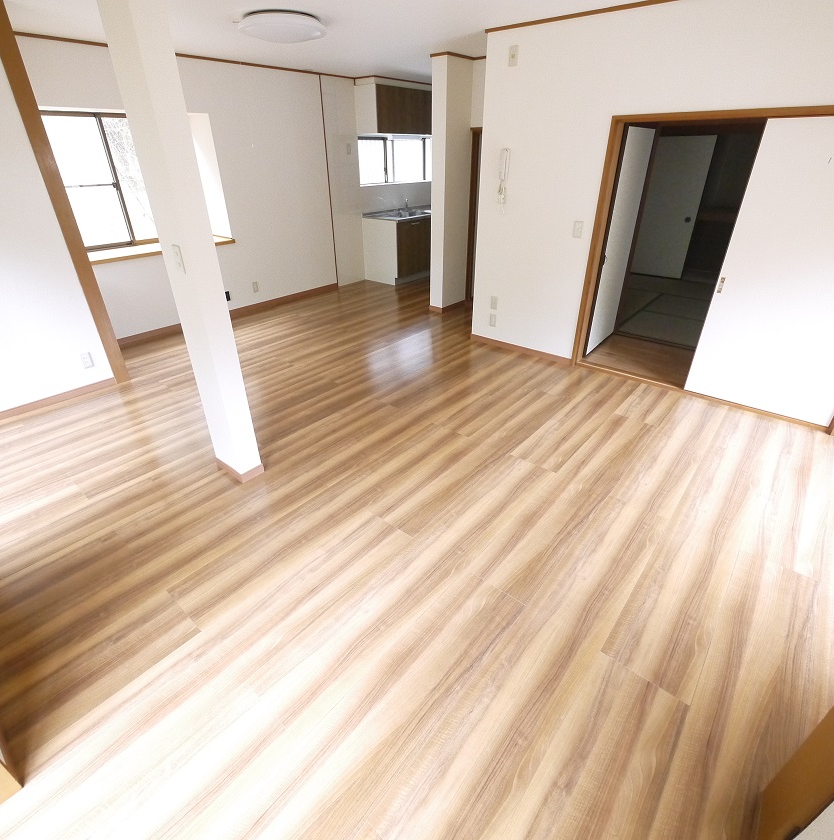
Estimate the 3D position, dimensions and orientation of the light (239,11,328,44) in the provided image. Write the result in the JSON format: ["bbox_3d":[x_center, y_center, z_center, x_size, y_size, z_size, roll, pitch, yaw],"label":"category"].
[{"bbox_3d":[-0.940,-2.733,3.183,0.606,0.101,0.606,0,29,0],"label":"light"}]

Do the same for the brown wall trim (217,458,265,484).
[{"bbox_3d":[-1.020,0.259,2.609,0.271,0.061,0.144,21,36,33],"label":"brown wall trim"}]

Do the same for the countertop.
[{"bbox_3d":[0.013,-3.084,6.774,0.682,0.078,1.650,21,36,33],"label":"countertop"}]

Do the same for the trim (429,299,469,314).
[{"bbox_3d":[0.375,-1.396,5.512,0.189,0.062,0.485,21,36,33],"label":"trim"}]

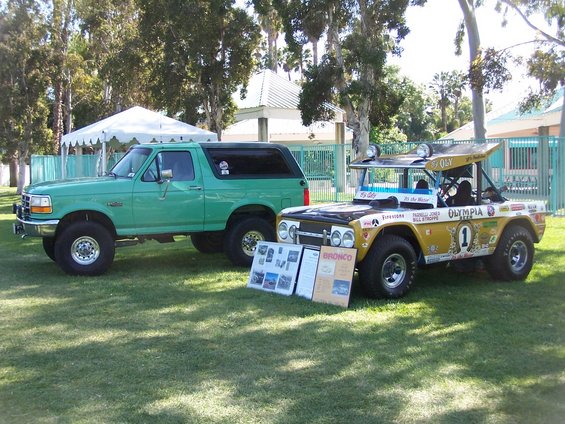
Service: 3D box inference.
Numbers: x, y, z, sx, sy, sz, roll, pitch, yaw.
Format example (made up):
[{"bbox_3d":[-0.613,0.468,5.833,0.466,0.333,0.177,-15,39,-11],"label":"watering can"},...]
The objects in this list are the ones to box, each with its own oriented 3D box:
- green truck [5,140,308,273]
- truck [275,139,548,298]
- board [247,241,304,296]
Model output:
[{"bbox_3d":[-2.036,-0.131,13.172,4.700,2.020,2.060,-2,4,-24],"label":"green truck"},{"bbox_3d":[1.867,0.011,11.081,3.720,1.970,1.860,-3,4,-34],"label":"truck"},{"bbox_3d":[-0.096,0.743,10.315,0.030,0.659,0.860,21,-12,-42],"label":"board"}]

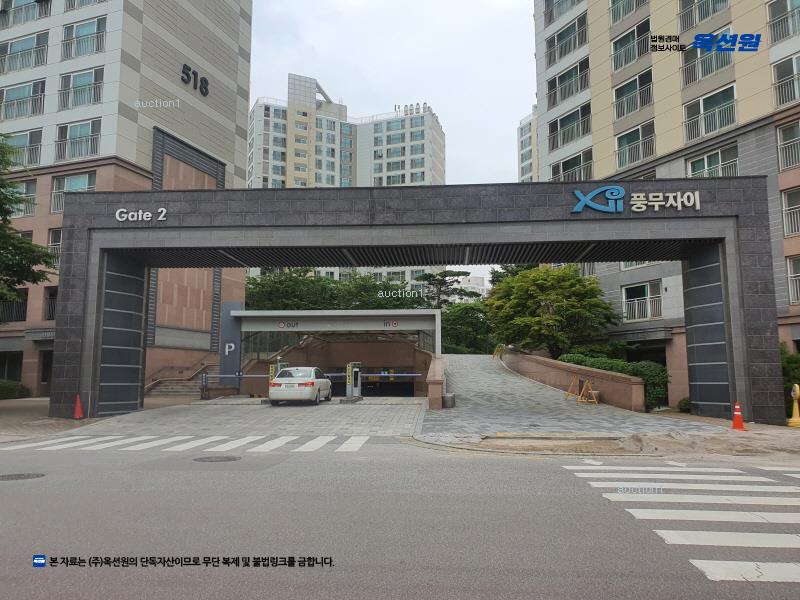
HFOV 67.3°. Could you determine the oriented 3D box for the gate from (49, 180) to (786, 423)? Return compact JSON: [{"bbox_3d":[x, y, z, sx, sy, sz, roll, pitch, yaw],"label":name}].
[{"bbox_3d":[0.143,0.225,19.437,21.372,7.111,3.200,-1,-7,4],"label":"gate"}]

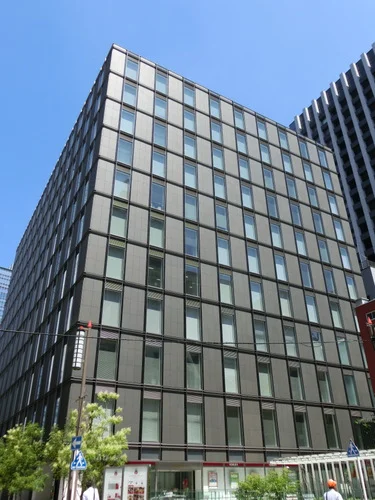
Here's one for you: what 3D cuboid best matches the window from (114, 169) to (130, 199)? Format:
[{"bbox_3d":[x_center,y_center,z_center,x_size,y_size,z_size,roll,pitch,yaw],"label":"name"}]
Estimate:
[{"bbox_3d":[-5.858,-5.791,37.537,1.370,2.850,0.150,15,-33,-26],"label":"window"}]

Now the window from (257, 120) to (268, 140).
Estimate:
[{"bbox_3d":[9.591,-15.354,53.797,1.380,2.840,0.180,15,-33,-26],"label":"window"}]

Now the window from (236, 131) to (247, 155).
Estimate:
[{"bbox_3d":[6.446,-12.641,49.675,1.300,2.850,0.150,15,-33,-26],"label":"window"}]

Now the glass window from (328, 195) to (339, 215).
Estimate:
[{"bbox_3d":[18.755,-5.613,53.468,1.280,2.860,0.150,15,-33,-26],"label":"glass window"}]

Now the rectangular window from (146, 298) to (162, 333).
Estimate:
[{"bbox_3d":[-2.670,5.350,33.899,1.380,2.880,0.180,15,-33,-26],"label":"rectangular window"}]

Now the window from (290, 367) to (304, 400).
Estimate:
[{"bbox_3d":[9.938,12.222,38.450,1.380,2.840,0.180,15,-33,-26],"label":"window"}]

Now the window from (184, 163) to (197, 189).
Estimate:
[{"bbox_3d":[0.321,-7.583,42.757,1.300,2.850,0.150,15,-33,-26],"label":"window"}]

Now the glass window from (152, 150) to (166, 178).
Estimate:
[{"bbox_3d":[-2.823,-8.332,41.138,1.320,2.900,0.150,15,-33,-26],"label":"glass window"}]

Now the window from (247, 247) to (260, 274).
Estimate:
[{"bbox_3d":[6.468,1.061,41.076,1.382,2.800,0.150,15,-33,-26],"label":"window"}]

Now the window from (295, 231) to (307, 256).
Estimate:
[{"bbox_3d":[12.791,-0.744,47.258,1.300,2.850,0.150,15,-33,-26],"label":"window"}]

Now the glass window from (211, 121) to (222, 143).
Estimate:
[{"bbox_3d":[3.287,-12.996,46.971,1.382,2.800,0.150,15,-33,-26],"label":"glass window"}]

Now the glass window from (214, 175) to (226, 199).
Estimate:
[{"bbox_3d":[3.389,-6.617,44.350,1.320,2.900,0.150,15,-33,-26],"label":"glass window"}]

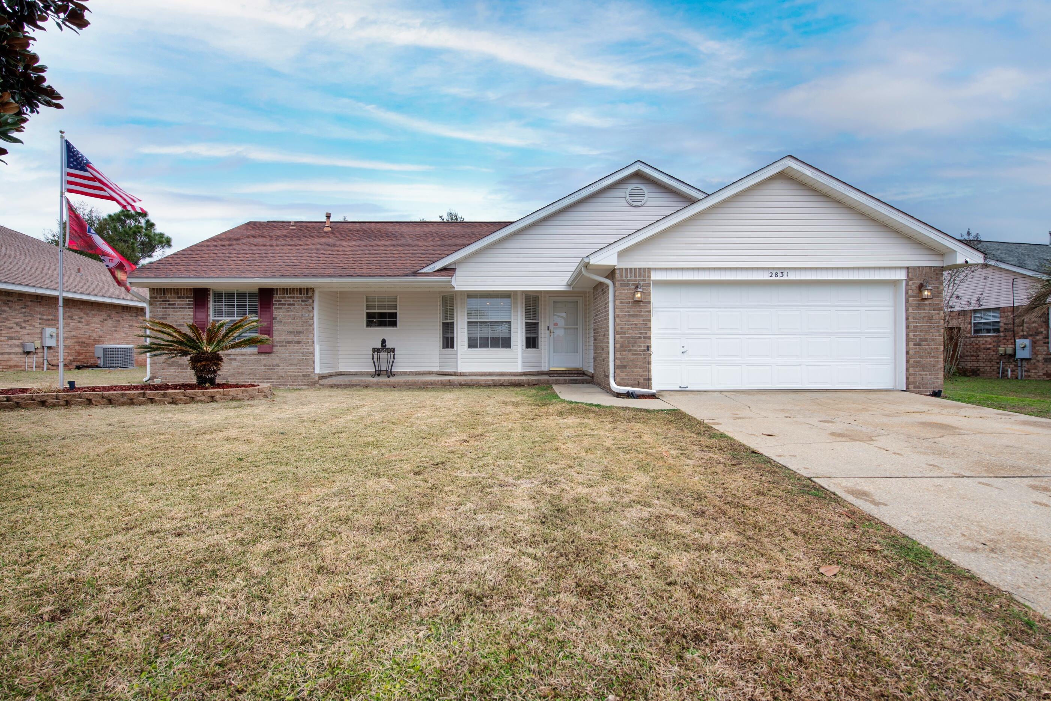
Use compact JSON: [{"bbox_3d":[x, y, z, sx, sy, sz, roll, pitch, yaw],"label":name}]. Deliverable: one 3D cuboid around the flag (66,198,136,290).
[{"bbox_3d":[-7.780,-1.930,8.600,1.000,1.580,0.330,0,0,-41],"label":"flag"}]

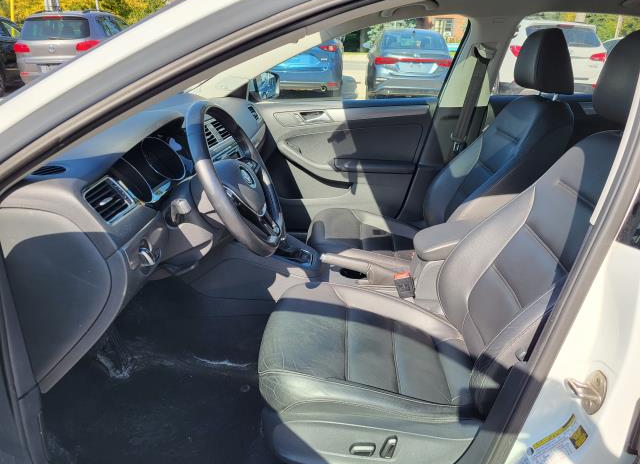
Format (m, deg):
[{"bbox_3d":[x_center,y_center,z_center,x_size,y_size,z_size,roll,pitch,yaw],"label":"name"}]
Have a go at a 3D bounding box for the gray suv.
[{"bbox_3d":[-5.045,-4.265,11.584,1.810,1.690,4.430,3,21,5],"label":"gray suv"}]

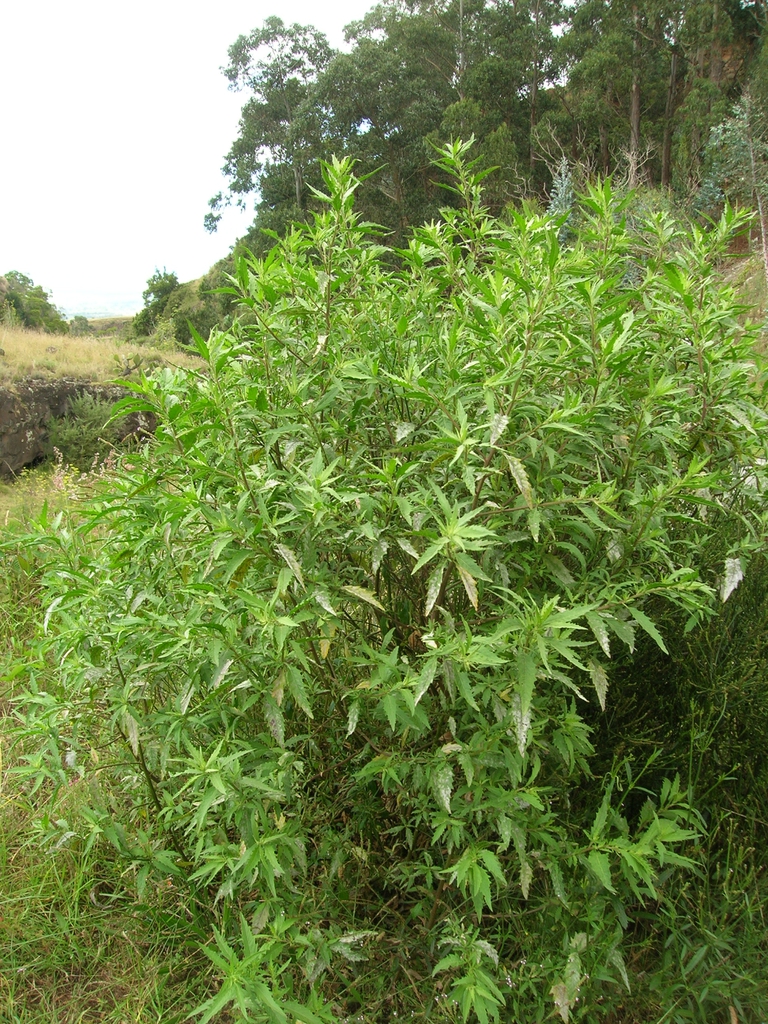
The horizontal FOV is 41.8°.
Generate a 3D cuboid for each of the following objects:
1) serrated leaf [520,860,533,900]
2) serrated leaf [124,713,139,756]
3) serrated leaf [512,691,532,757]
[{"bbox_3d":[0.322,0.835,2.300,0.029,0.112,0.020,-1,0,7],"label":"serrated leaf"},{"bbox_3d":[-0.565,0.498,2.250,0.029,0.106,0.024,-14,6,-17],"label":"serrated leaf"},{"bbox_3d":[0.282,0.436,2.080,0.038,0.144,0.024,-4,6,7],"label":"serrated leaf"}]

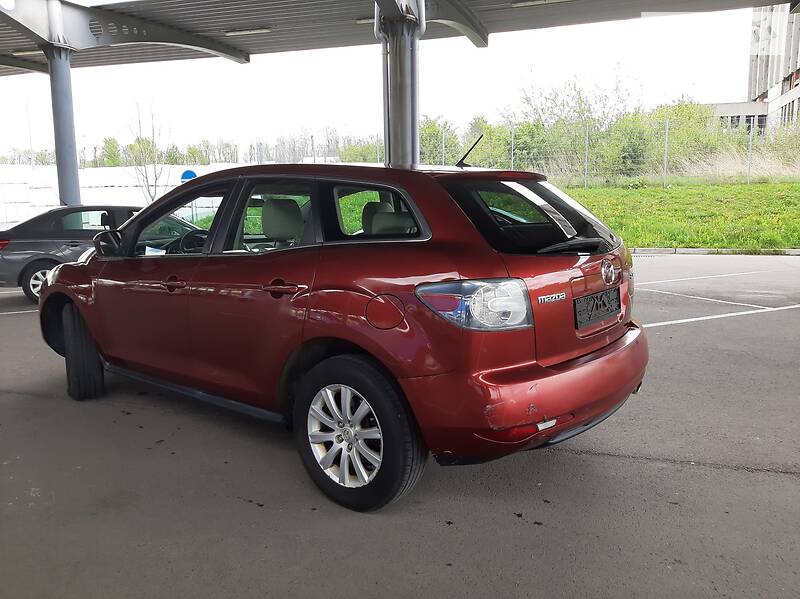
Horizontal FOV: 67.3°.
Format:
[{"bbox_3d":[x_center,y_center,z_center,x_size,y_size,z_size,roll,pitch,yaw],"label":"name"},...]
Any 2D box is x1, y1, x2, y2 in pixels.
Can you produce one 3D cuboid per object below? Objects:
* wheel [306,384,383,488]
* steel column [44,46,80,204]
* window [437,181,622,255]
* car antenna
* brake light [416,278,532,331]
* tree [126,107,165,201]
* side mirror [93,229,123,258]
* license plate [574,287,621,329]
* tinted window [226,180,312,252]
[{"bbox_3d":[-0.204,0.613,2.825,0.480,0.480,0.190,5,9,38],"label":"wheel"},{"bbox_3d":[-6.115,-2.343,11.088,0.320,4.520,0.320,-1,7,0],"label":"steel column"},{"bbox_3d":[0.734,-0.398,2.987,1.380,0.520,0.150,-10,-29,-51],"label":"window"},{"bbox_3d":[0.371,-0.790,3.227,0.185,0.170,0.040,5,9,38],"label":"car antenna"},{"bbox_3d":[0.288,-0.003,2.400,0.400,0.200,0.270,5,9,38],"label":"brake light"},{"bbox_3d":[-7.780,-3.500,18.817,1.250,4.990,1.200,-1,7,0],"label":"tree"},{"bbox_3d":[-1.880,-0.361,3.861,0.150,0.185,0.215,5,9,38],"label":"side mirror"},{"bbox_3d":[0.952,0.036,2.871,0.020,0.125,0.525,0,6,39],"label":"license plate"},{"bbox_3d":[-0.684,-0.436,3.199,0.750,0.420,0.060,5,-9,38],"label":"tinted window"}]

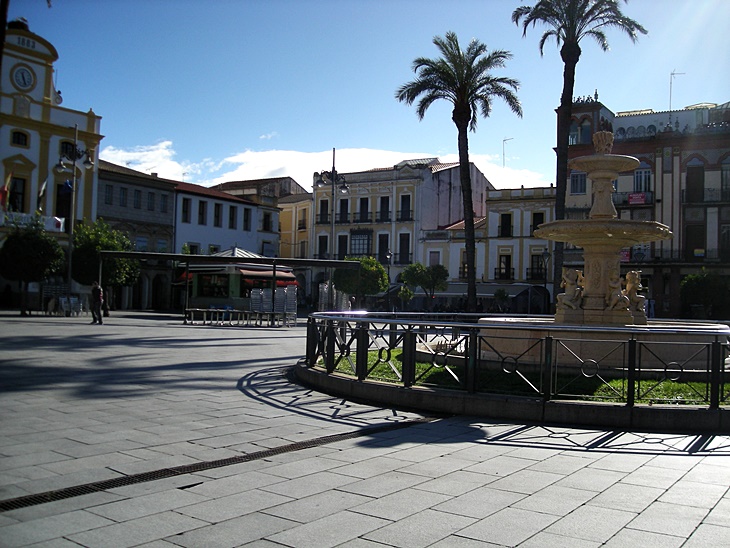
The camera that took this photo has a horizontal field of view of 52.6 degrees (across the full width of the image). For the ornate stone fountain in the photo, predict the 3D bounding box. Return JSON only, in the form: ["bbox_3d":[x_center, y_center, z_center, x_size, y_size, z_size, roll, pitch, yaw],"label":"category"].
[{"bbox_3d":[4.767,-0.932,14.800,2.660,3.950,2.660,1,-2,18],"label":"ornate stone fountain"}]

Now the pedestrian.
[{"bbox_3d":[-10.942,1.182,30.200,0.500,1.740,0.550,2,-2,-18],"label":"pedestrian"}]

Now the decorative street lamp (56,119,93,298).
[{"bbox_3d":[-14.629,-2.882,37.000,2.200,9.700,0.550,0,-3,33],"label":"decorative street lamp"}]

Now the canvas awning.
[{"bbox_3d":[-5.084,0.016,38.500,0.700,0.500,4.100,0,-3,33],"label":"canvas awning"}]

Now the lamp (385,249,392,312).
[{"bbox_3d":[1.231,0.642,39.500,0.470,4.100,0.470,1,-2,0],"label":"lamp"}]

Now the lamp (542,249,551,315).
[{"bbox_3d":[9.096,0.777,37.000,0.470,4.100,0.470,1,-2,0],"label":"lamp"}]

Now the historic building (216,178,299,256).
[{"bbox_3d":[-11.827,-3.142,80.665,11.000,13.800,7.000,0,-3,33],"label":"historic building"}]

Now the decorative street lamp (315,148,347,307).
[{"bbox_3d":[-1.833,-2.138,41.000,0.550,9.700,2.200,0,-3,30],"label":"decorative street lamp"}]

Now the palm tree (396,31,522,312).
[{"bbox_3d":[4.407,-4.431,34.800,5.900,14.000,5.900,1,-2,0],"label":"palm tree"}]

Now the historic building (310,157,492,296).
[{"bbox_3d":[4.593,-3.761,80.204,12.400,15.900,19.000,0,-3,30],"label":"historic building"}]

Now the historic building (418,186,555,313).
[{"bbox_3d":[13.243,-1.600,70.923,12.800,11.400,11.500,0,-3,30],"label":"historic building"}]

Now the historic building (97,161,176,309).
[{"bbox_3d":[-23.528,-3.258,63.947,11.000,12.400,8.600,0,-3,33],"label":"historic building"}]

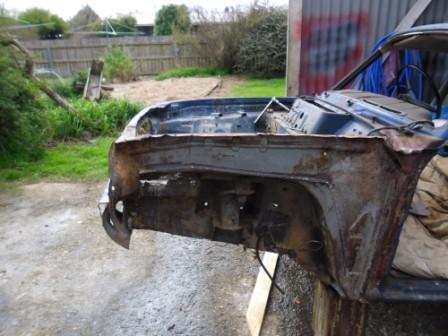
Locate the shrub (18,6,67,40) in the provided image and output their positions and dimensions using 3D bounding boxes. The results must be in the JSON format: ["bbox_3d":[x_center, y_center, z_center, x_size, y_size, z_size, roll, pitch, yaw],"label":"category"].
[{"bbox_3d":[-9.379,-7.112,18.594,2.800,2.700,2.500,-11,22,-23],"label":"shrub"}]

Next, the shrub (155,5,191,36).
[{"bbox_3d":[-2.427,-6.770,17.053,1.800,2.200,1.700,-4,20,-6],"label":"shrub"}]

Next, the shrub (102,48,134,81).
[{"bbox_3d":[-3.740,-3.741,12.660,1.200,1.250,1.100,-7,21,-14],"label":"shrub"}]

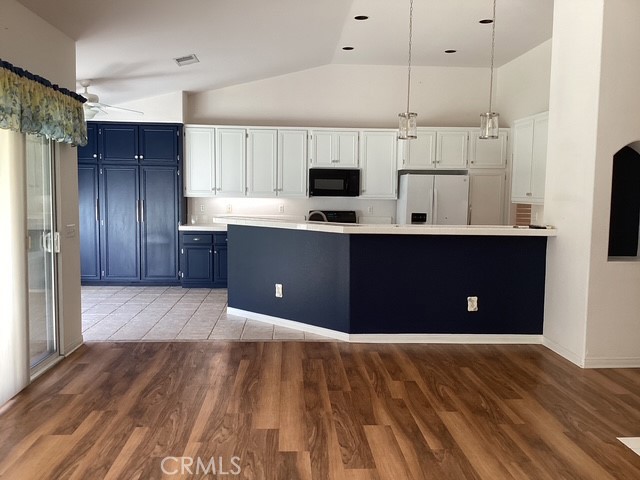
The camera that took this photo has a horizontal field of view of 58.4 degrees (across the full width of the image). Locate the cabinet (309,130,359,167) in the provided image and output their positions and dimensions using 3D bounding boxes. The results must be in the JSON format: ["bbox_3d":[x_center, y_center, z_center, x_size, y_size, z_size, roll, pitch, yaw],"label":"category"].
[{"bbox_3d":[0.203,-1.377,8.673,0.765,0.585,0.330,0,5,-3],"label":"cabinet"}]

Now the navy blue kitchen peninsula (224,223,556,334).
[{"bbox_3d":[0.535,0.396,6.097,3.150,1.030,1.440,0,5,-3],"label":"navy blue kitchen peninsula"}]

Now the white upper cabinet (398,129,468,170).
[{"bbox_3d":[1.644,-1.343,8.571,0.969,0.615,0.700,0,5,-3],"label":"white upper cabinet"}]

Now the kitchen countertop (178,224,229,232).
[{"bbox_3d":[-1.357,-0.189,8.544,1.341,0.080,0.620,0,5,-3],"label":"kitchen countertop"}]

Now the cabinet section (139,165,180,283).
[{"bbox_3d":[-2.373,-0.253,8.671,0.540,1.690,0.500,0,5,-3],"label":"cabinet section"}]

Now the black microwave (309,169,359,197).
[{"bbox_3d":[0.208,-0.862,8.683,0.747,0.412,0.400,0,5,-3],"label":"black microwave"}]

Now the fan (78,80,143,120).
[{"bbox_3d":[-2.664,-1.591,6.547,1.300,0.445,1.300,0,5,-3],"label":"fan"}]

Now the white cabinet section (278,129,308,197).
[{"bbox_3d":[-0.410,-1.163,8.763,0.464,1.033,0.320,0,5,-3],"label":"white cabinet section"}]

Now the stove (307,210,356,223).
[{"bbox_3d":[0.203,0.139,8.620,0.760,1.135,0.680,0,5,-3],"label":"stove"}]

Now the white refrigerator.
[{"bbox_3d":[1.663,-0.120,8.614,0.903,1.691,0.770,0,5,-3],"label":"white refrigerator"}]

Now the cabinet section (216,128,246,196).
[{"bbox_3d":[-1.333,-1.170,8.711,0.464,1.033,0.320,0,5,-3],"label":"cabinet section"}]

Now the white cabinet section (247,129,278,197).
[{"bbox_3d":[-0.871,-1.167,8.737,0.460,1.033,0.320,0,5,-3],"label":"white cabinet section"}]

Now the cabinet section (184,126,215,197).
[{"bbox_3d":[-1.792,-1.174,8.685,0.457,1.033,0.320,0,5,-3],"label":"cabinet section"}]

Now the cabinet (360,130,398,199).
[{"bbox_3d":[0.869,-1.145,8.731,0.566,1.053,0.330,0,5,-3],"label":"cabinet"}]

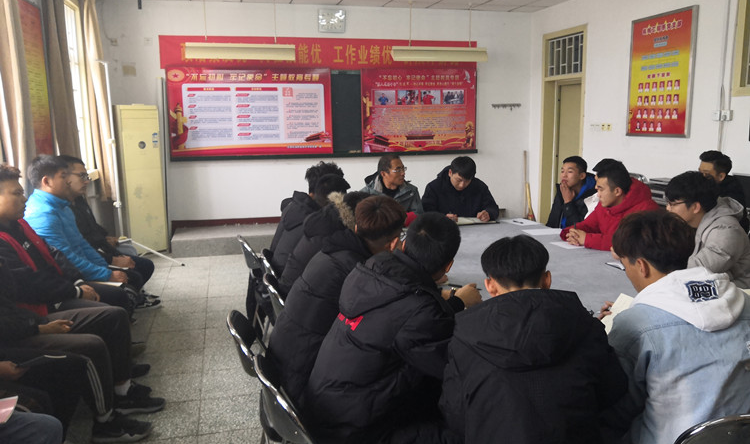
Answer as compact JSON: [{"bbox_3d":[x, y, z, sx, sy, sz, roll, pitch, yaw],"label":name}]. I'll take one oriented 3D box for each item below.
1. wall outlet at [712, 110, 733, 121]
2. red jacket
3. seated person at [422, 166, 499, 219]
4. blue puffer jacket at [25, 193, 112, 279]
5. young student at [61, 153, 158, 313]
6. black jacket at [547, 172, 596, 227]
[{"bbox_3d":[3.078,-0.939,5.168,0.040,0.092,0.200,-3,10,-14],"label":"wall outlet"},{"bbox_3d":[1.525,0.094,3.606,0.560,0.730,0.580,-3,10,-14],"label":"red jacket"},{"bbox_3d":[0.706,0.078,4.794,0.610,1.240,0.750,-3,10,-11],"label":"seated person"},{"bbox_3d":[-1.992,0.122,3.810,0.530,0.670,0.500,-3,10,-12],"label":"blue puffer jacket"},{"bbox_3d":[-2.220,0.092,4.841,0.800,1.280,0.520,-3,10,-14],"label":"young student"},{"bbox_3d":[1.529,-0.040,4.602,0.480,0.660,0.520,-8,12,-36],"label":"black jacket"}]

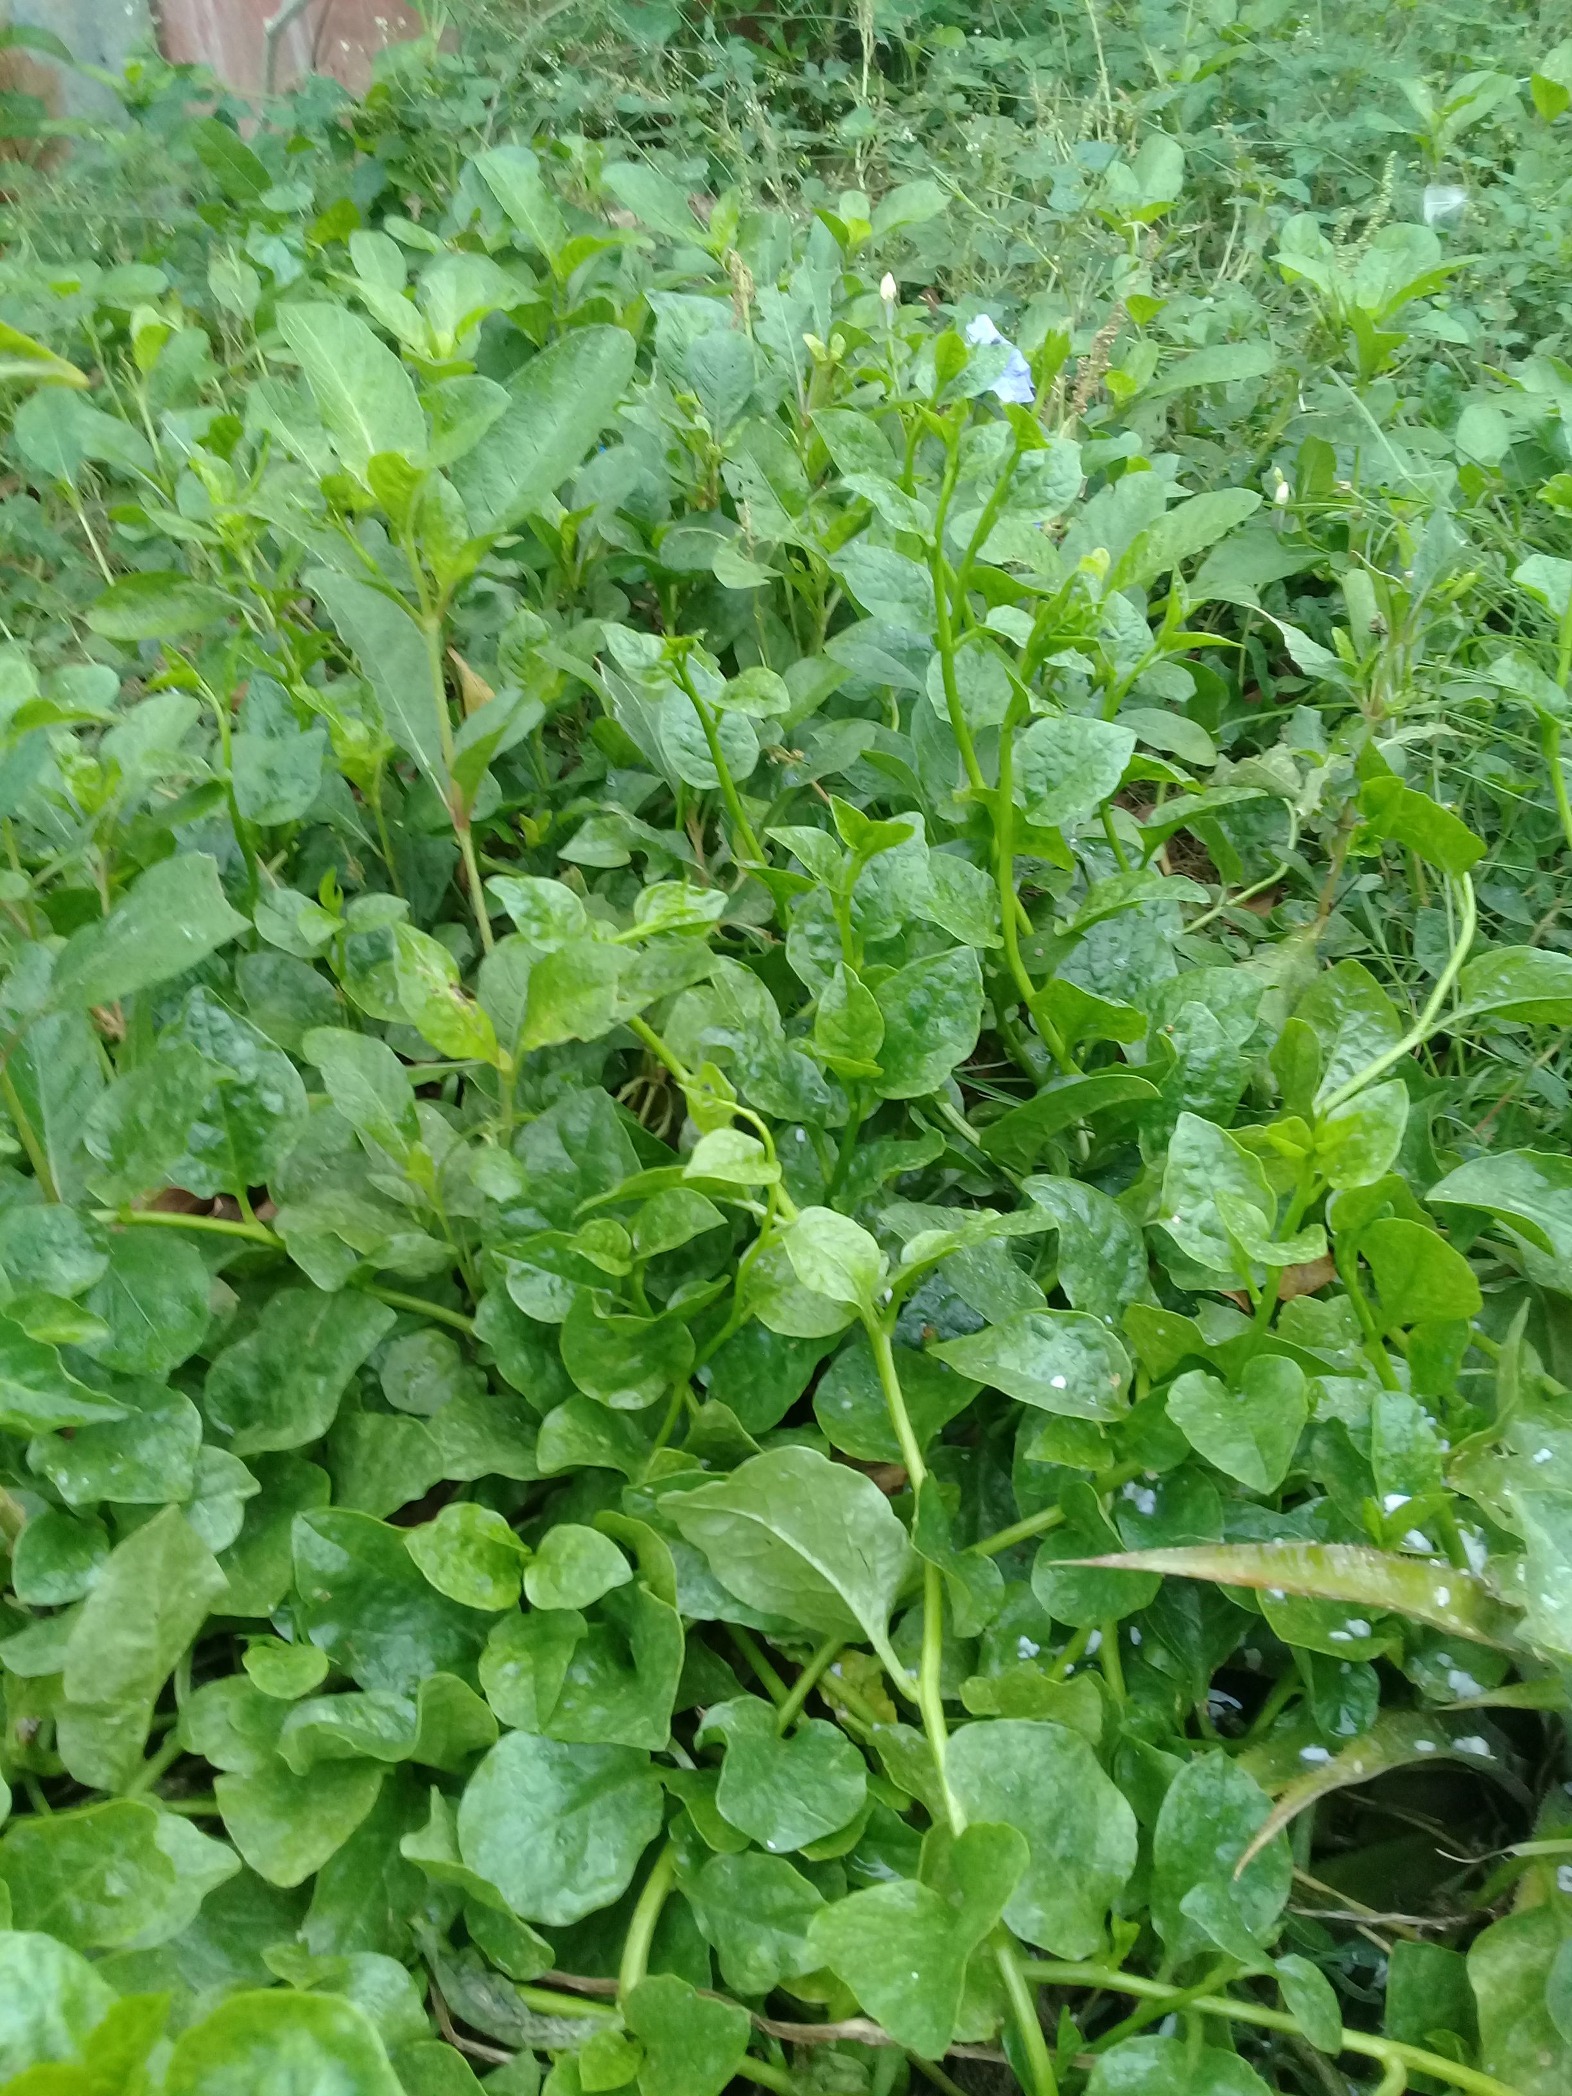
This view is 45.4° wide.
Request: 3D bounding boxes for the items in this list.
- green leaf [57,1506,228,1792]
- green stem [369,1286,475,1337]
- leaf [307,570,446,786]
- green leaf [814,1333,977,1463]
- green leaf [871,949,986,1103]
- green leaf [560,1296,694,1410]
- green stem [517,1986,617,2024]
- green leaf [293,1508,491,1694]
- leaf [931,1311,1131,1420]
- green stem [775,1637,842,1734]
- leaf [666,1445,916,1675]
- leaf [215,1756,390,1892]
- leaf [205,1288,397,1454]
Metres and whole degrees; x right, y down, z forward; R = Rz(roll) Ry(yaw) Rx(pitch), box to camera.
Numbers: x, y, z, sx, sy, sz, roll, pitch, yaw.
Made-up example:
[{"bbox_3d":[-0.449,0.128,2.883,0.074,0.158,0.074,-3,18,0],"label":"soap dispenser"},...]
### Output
[{"bbox_3d":[-0.232,0.217,0.680,0.050,0.020,0.103,17,59,-18],"label":"green leaf"},{"bbox_3d":[-0.152,0.109,0.780,0.054,0.007,0.008,17,43,19],"label":"green stem"},{"bbox_3d":[-0.283,-0.256,1.300,0.060,0.165,0.020,-34,14,-13],"label":"leaf"},{"bbox_3d":[0.044,0.136,0.735,0.065,0.015,0.056,-1,70,0],"label":"green leaf"},{"bbox_3d":[0.068,-0.015,0.900,0.048,0.018,0.083,32,90,0],"label":"green leaf"},{"bbox_3d":[-0.063,0.120,0.740,0.054,0.018,0.043,-1,80,0],"label":"green leaf"},{"bbox_3d":[-0.079,0.346,0.679,0.044,0.009,0.009,11,53,5],"label":"green stem"},{"bbox_3d":[-0.148,0.210,0.710,0.085,0.022,0.060,33,55,11],"label":"green leaf"},{"bbox_3d":[0.100,0.130,0.770,0.082,0.016,0.052,0,52,2],"label":"leaf"},{"bbox_3d":[0.011,0.279,0.823,0.009,0.009,0.050,38,58,0],"label":"green stem"},{"bbox_3d":[0.009,0.168,0.630,0.104,0.061,0.020,34,4,-3],"label":"leaf"},{"bbox_3d":[-0.161,0.249,0.610,0.054,0.015,0.044,5,70,2],"label":"leaf"},{"bbox_3d":[-0.233,0.155,0.900,0.100,0.025,0.070,-35,67,-26],"label":"leaf"}]

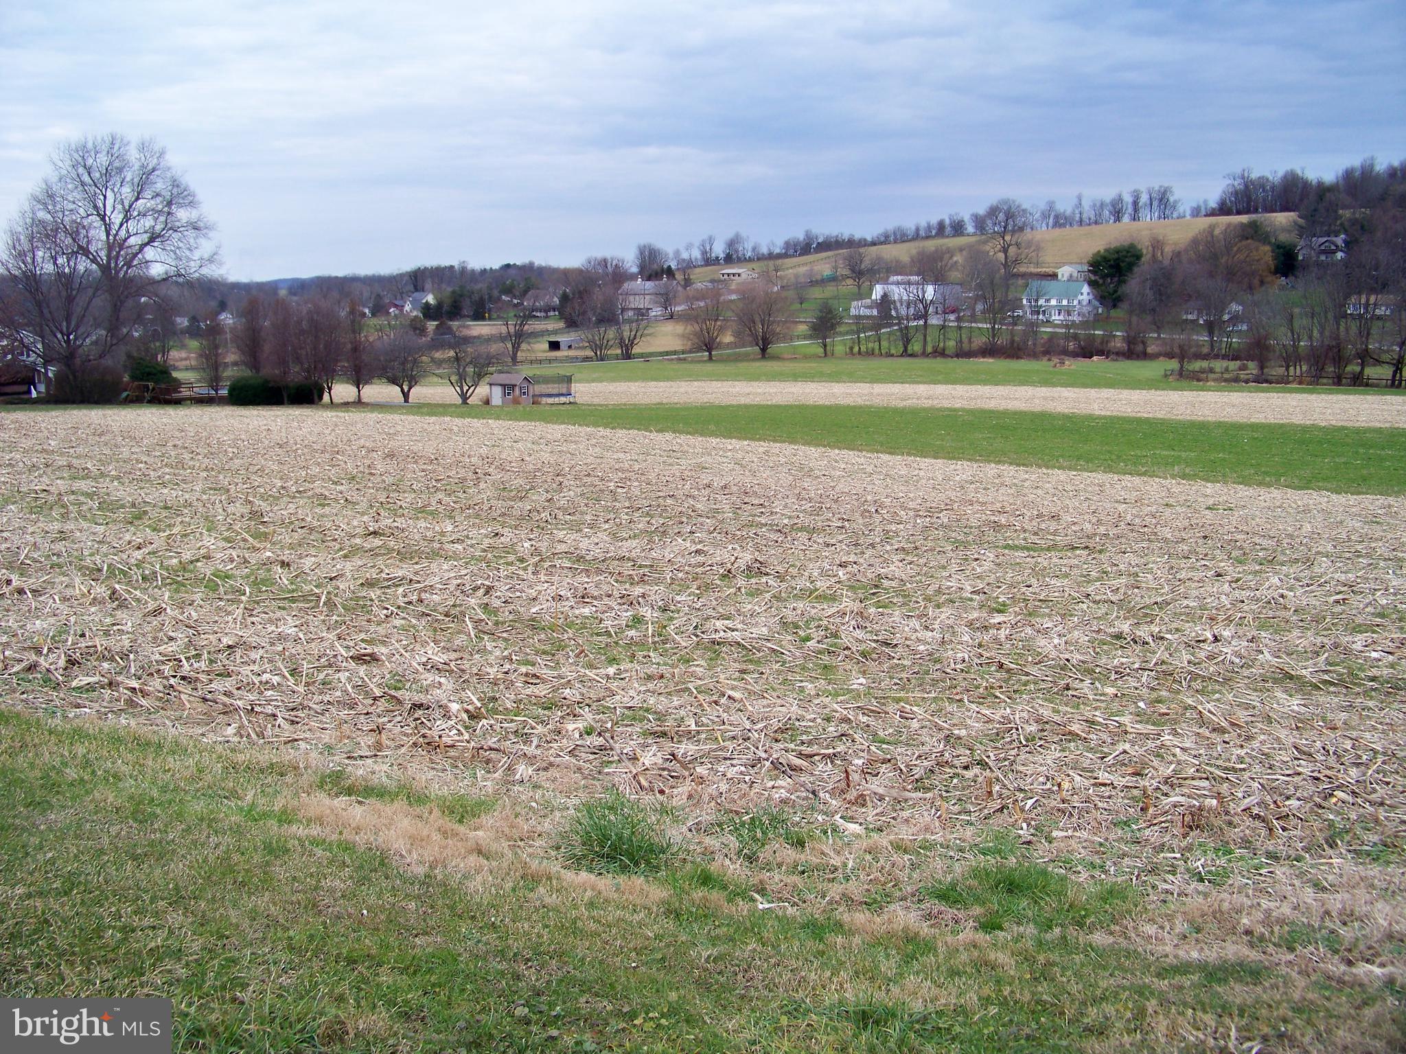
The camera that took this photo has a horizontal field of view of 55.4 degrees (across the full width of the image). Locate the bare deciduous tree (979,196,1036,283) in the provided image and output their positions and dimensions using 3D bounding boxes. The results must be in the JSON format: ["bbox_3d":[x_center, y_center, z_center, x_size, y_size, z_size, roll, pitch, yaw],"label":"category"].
[{"bbox_3d":[83.840,-77.960,368.000,15.300,25.000,15.000,0,9,0],"label":"bare deciduous tree"}]

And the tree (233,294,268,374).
[{"bbox_3d":[-43.270,-17.990,128.000,3.400,8.800,3.400,0,9,0],"label":"tree"}]

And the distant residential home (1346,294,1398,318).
[{"bbox_3d":[164.700,-54.360,330.000,12.800,5.600,8.500,6,11,32],"label":"distant residential home"}]

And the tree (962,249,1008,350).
[{"bbox_3d":[51.080,-41.100,241.450,8.130,18.530,8.130,2,10,12],"label":"tree"}]

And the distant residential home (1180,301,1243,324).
[{"bbox_3d":[127.390,-53.670,335.000,15.500,5.700,9.500,4,10,25],"label":"distant residential home"}]

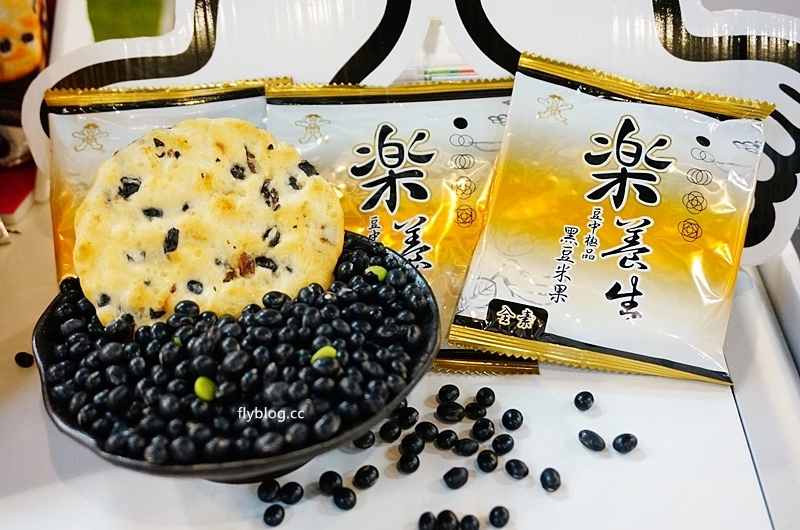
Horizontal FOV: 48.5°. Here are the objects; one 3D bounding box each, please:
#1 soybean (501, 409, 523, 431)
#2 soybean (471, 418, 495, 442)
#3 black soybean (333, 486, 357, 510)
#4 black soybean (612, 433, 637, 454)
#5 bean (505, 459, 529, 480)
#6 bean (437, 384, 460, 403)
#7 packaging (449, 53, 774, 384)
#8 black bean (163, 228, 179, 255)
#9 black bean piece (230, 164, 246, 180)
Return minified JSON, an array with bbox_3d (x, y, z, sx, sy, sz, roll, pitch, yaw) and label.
[{"bbox_3d":[0.043,0.059,0.340,0.008,0.008,0.008,0,33,0],"label":"soybean"},{"bbox_3d":[0.034,0.066,0.354,0.009,0.008,0.010,6,29,11],"label":"soybean"},{"bbox_3d":[-0.020,0.085,0.320,0.008,0.007,0.009,-2,28,-4],"label":"black soybean"},{"bbox_3d":[0.088,0.070,0.348,0.010,0.007,0.008,-7,29,-12],"label":"black soybean"},{"bbox_3d":[0.042,0.074,0.319,0.009,0.007,0.007,21,39,28],"label":"bean"},{"bbox_3d":[0.020,0.052,0.359,0.009,0.008,0.008,2,32,4],"label":"bean"},{"bbox_3d":[0.094,-0.021,0.379,0.117,0.126,0.024,12,-9,2],"label":"packaging"},{"bbox_3d":[-0.084,-0.009,0.327,0.005,0.010,0.005,0,24,0],"label":"black bean"},{"bbox_3d":[-0.060,-0.035,0.332,0.005,0.006,0.004,0,14,0],"label":"black bean piece"}]

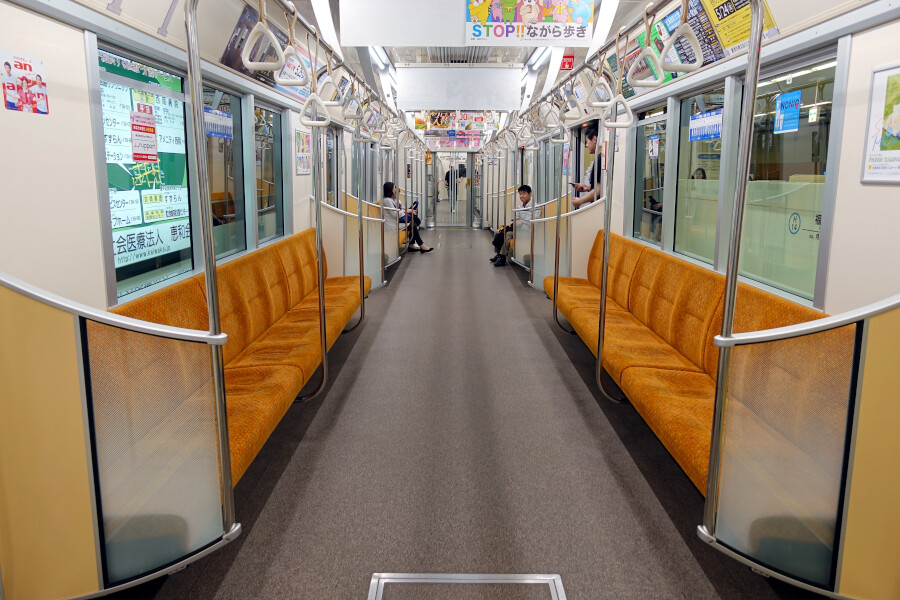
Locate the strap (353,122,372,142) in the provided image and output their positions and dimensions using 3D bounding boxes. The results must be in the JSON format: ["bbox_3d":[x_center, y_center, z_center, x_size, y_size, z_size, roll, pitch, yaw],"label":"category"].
[{"bbox_3d":[-0.519,-1.002,3.561,0.115,0.125,0.028,0,12,0],"label":"strap"}]

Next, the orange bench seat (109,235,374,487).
[{"bbox_3d":[-1.079,0.037,3.866,0.580,0.620,4.050,0,12,0],"label":"orange bench seat"}]

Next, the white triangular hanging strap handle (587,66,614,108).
[{"bbox_3d":[0.711,-1.000,2.821,0.135,0.200,0.040,0,12,0],"label":"white triangular hanging strap handle"}]

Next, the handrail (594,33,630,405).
[{"bbox_3d":[0.844,-0.330,3.026,0.170,1.820,0.045,0,12,0],"label":"handrail"}]

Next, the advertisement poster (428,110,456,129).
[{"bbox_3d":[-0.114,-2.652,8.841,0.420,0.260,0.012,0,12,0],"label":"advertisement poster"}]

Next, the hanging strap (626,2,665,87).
[{"bbox_3d":[0.644,-0.831,1.973,0.115,0.265,0.036,0,12,0],"label":"hanging strap"}]

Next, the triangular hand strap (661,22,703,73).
[{"bbox_3d":[0.642,-0.700,1.663,0.115,0.128,0.030,0,12,0],"label":"triangular hand strap"}]

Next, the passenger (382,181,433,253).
[{"bbox_3d":[-0.788,-1.515,11.029,0.900,1.260,0.480,0,12,0],"label":"passenger"}]

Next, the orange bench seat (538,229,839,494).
[{"bbox_3d":[1.196,0.039,3.860,0.580,0.620,4.050,0,12,0],"label":"orange bench seat"}]

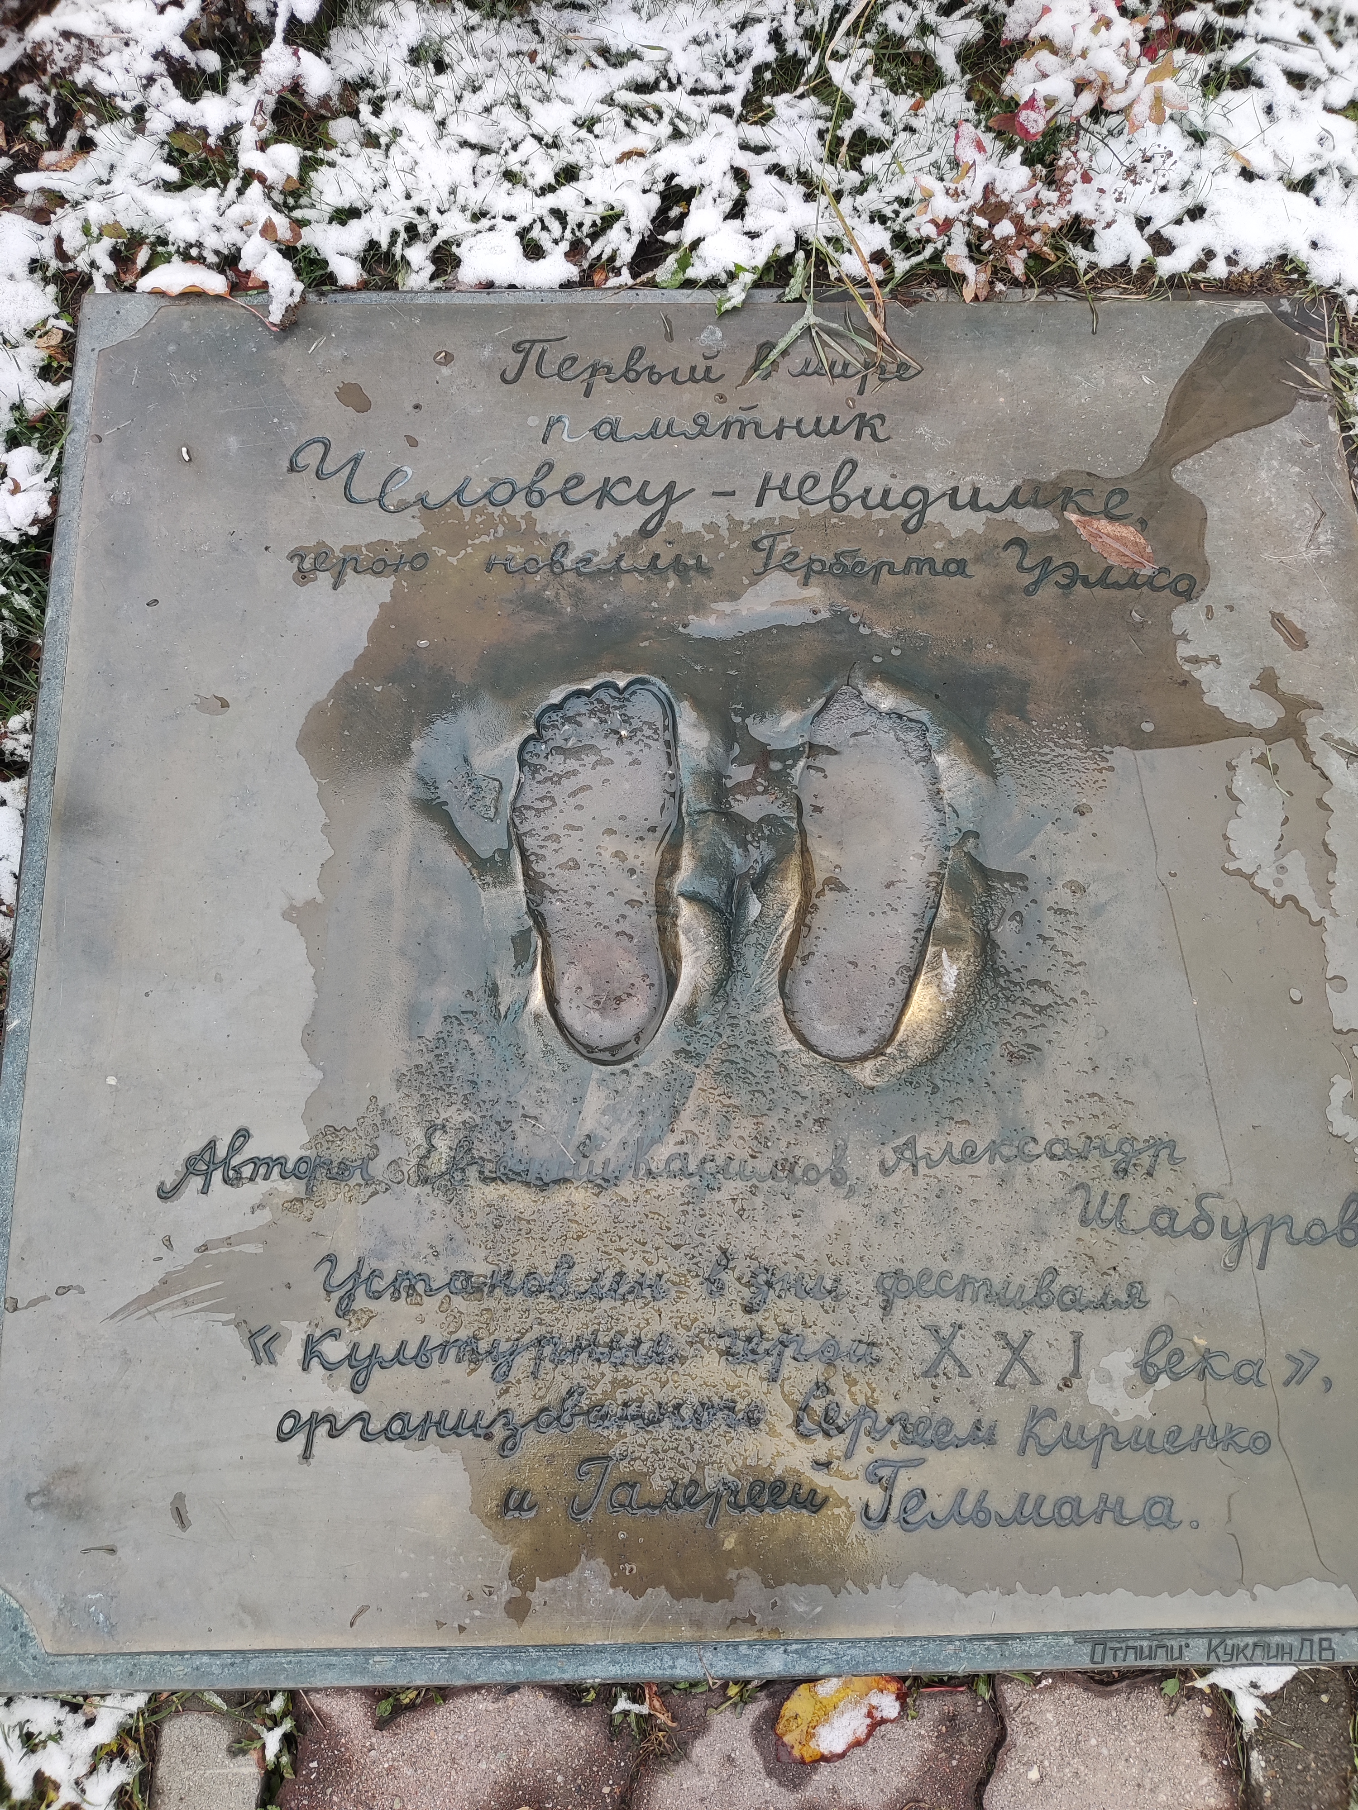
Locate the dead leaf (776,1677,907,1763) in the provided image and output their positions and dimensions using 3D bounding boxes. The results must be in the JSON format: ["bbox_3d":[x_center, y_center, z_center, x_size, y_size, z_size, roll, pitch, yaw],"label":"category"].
[{"bbox_3d":[0.103,0.513,0.866,0.083,0.012,0.048,-28,78,-7],"label":"dead leaf"}]

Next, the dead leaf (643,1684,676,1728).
[{"bbox_3d":[-0.013,0.510,0.866,0.009,0.011,0.030,-29,78,-8],"label":"dead leaf"}]

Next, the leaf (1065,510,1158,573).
[{"bbox_3d":[0.334,-0.282,1.047,0.084,0.009,0.037,35,78,7],"label":"leaf"}]

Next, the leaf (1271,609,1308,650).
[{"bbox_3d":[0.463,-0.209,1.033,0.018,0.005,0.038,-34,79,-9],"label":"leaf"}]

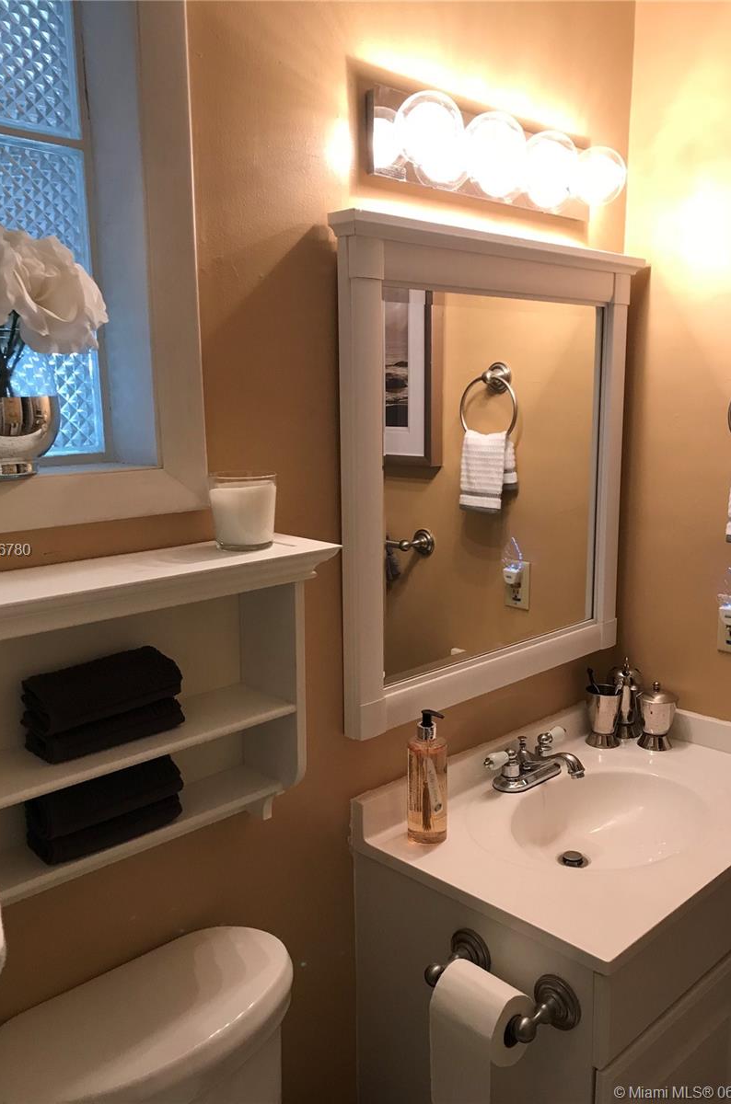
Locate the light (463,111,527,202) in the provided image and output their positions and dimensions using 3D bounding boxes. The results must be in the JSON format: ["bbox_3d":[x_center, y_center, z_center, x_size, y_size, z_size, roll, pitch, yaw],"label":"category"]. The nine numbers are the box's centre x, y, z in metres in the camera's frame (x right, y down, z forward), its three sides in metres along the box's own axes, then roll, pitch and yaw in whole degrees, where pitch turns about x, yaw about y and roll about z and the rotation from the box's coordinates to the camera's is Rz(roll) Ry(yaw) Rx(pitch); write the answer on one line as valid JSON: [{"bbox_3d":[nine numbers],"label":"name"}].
[{"bbox_3d":[0.210,-0.655,1.435,0.101,0.101,0.106,-1,10,0],"label":"light"}]

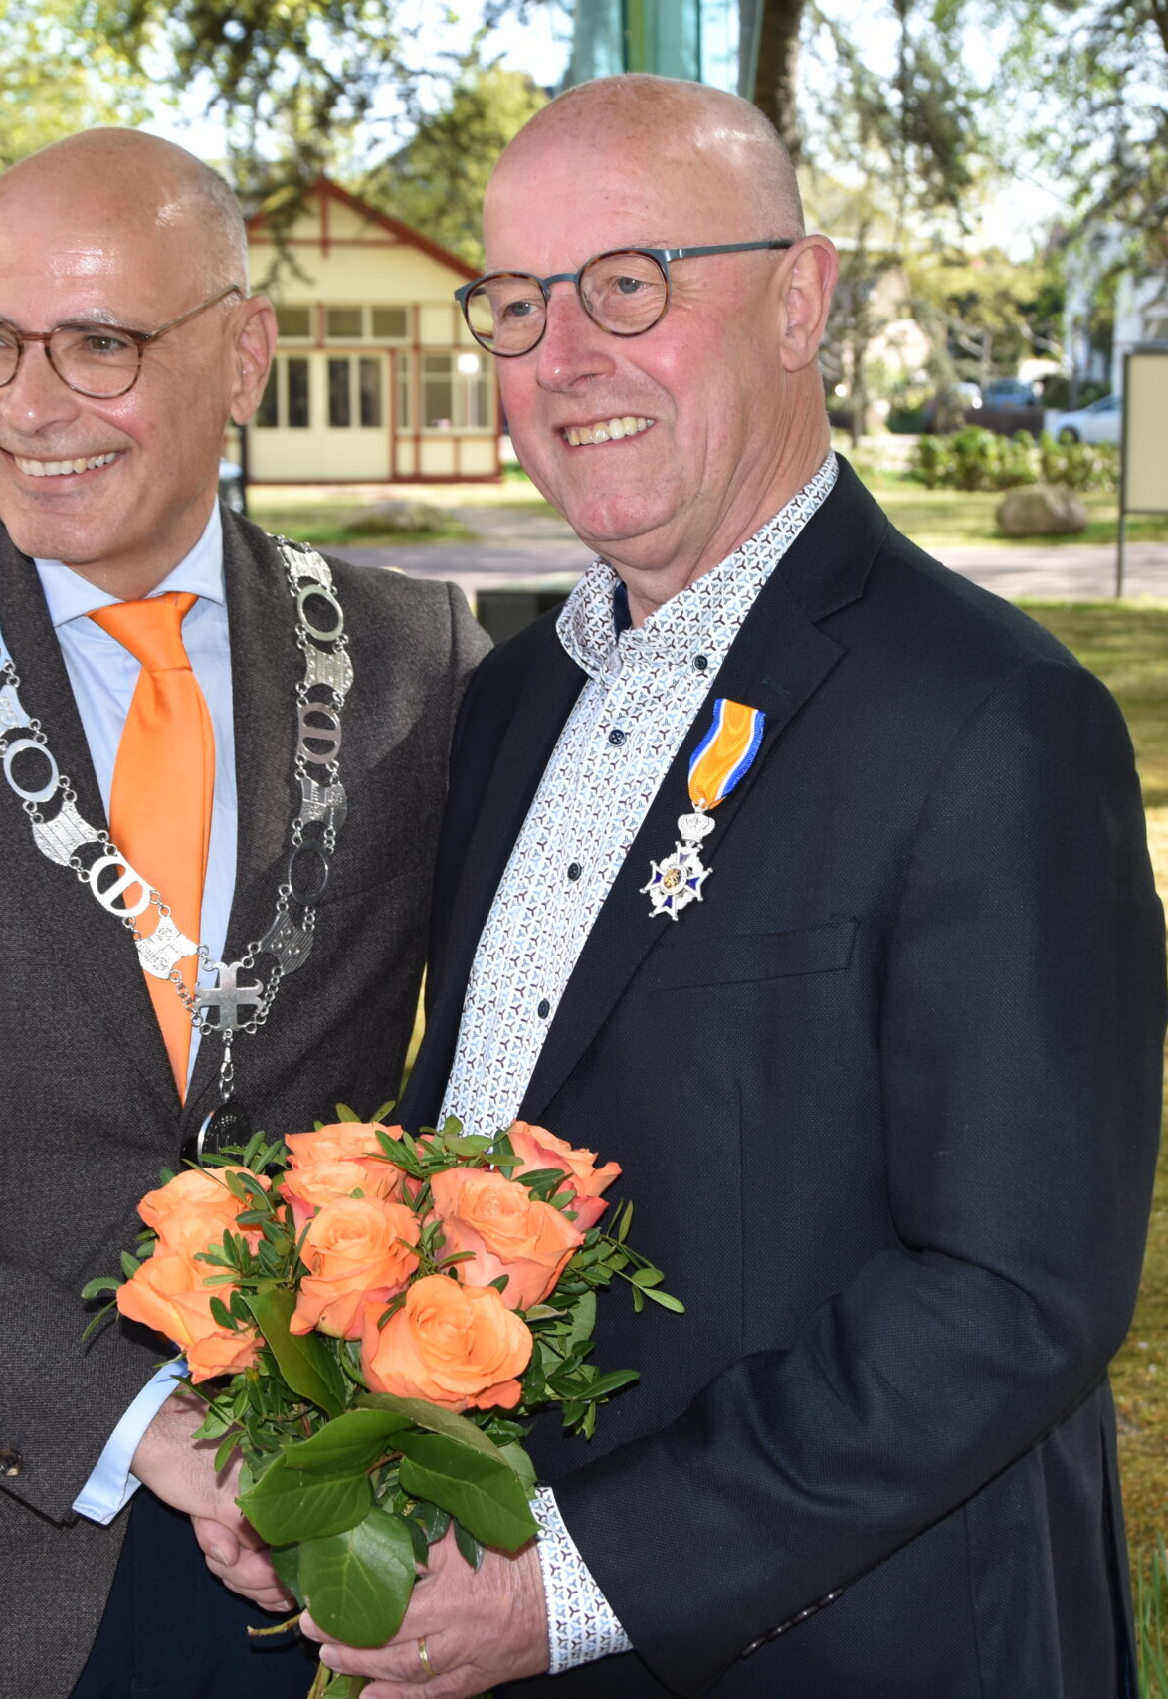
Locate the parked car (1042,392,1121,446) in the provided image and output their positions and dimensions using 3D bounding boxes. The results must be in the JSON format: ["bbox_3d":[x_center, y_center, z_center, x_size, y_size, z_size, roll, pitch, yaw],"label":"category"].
[{"bbox_3d":[12.840,-9.811,78.395,4.400,1.450,1.800,6,10,37],"label":"parked car"}]

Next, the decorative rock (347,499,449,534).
[{"bbox_3d":[-2.115,-3.814,38.568,1.130,0.400,0.800,0,8,0],"label":"decorative rock"}]

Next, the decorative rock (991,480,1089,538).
[{"bbox_3d":[5.071,-3.751,37.508,1.000,0.560,0.750,0,8,0],"label":"decorative rock"}]

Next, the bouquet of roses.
[{"bbox_3d":[-0.095,0.291,1.680,0.280,0.280,0.240,0,30,0],"label":"bouquet of roses"}]

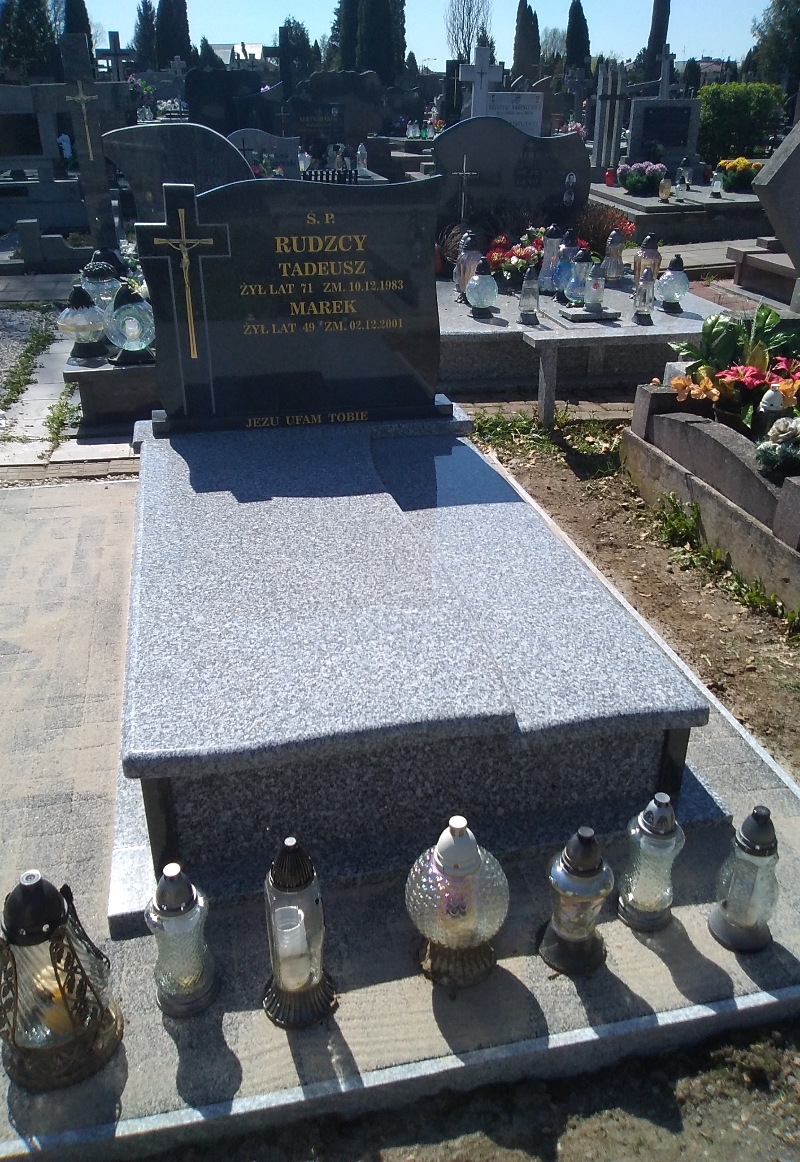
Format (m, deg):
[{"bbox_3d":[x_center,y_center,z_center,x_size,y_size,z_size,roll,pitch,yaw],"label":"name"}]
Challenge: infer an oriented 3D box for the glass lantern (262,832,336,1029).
[{"bbox_3d":[-0.176,0.575,1.582,0.128,0.356,0.125,-5,27,-11],"label":"glass lantern"}]

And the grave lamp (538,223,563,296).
[{"bbox_3d":[0.952,-2.024,5.879,0.156,0.413,0.156,-5,27,-11],"label":"grave lamp"}]

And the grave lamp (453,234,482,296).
[{"bbox_3d":[0.375,-1.767,5.278,0.148,0.350,0.148,0,28,0],"label":"grave lamp"}]

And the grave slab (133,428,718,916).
[{"bbox_3d":[-0.143,0.010,2.720,1.175,0.338,1.915,-6,28,-11],"label":"grave slab"}]

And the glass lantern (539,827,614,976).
[{"bbox_3d":[0.324,0.562,1.697,0.126,0.281,0.126,0,26,0],"label":"glass lantern"}]

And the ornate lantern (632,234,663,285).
[{"bbox_3d":[1.399,-1.781,5.315,0.148,0.340,0.148,-6,28,-11],"label":"ornate lantern"}]

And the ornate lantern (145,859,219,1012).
[{"bbox_3d":[-0.364,0.582,1.545,0.108,0.297,0.108,-6,28,-11],"label":"ornate lantern"}]

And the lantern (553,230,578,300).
[{"bbox_3d":[0.938,-1.772,5.261,0.142,0.373,0.142,-6,28,-11],"label":"lantern"}]

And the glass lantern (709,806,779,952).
[{"bbox_3d":[0.679,0.562,1.806,0.122,0.298,0.122,-6,28,-11],"label":"glass lantern"}]

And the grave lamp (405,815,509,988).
[{"bbox_3d":[0.105,0.551,1.671,0.180,0.322,0.180,0,26,0],"label":"grave lamp"}]

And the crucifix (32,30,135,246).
[{"bbox_3d":[-1.840,-2.510,5.820,0.600,1.510,0.130,-6,28,-11],"label":"crucifix"}]

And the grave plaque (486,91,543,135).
[{"bbox_3d":[1.415,-5.689,11.584,0.680,0.570,0.100,-4,28,-8],"label":"grave plaque"}]

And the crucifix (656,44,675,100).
[{"bbox_3d":[3.154,-6.055,11.165,0.215,0.600,0.090,-4,28,-8],"label":"crucifix"}]

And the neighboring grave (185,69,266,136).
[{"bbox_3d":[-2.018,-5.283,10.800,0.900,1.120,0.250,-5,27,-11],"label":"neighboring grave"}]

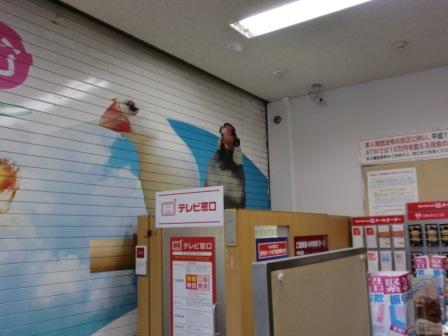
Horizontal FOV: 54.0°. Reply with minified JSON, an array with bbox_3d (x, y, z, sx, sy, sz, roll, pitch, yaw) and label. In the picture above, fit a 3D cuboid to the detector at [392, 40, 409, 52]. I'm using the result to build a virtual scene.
[{"bbox_3d":[1.389,-0.958,3.459,0.115,0.045,0.115,-7,-10,33],"label":"detector"}]

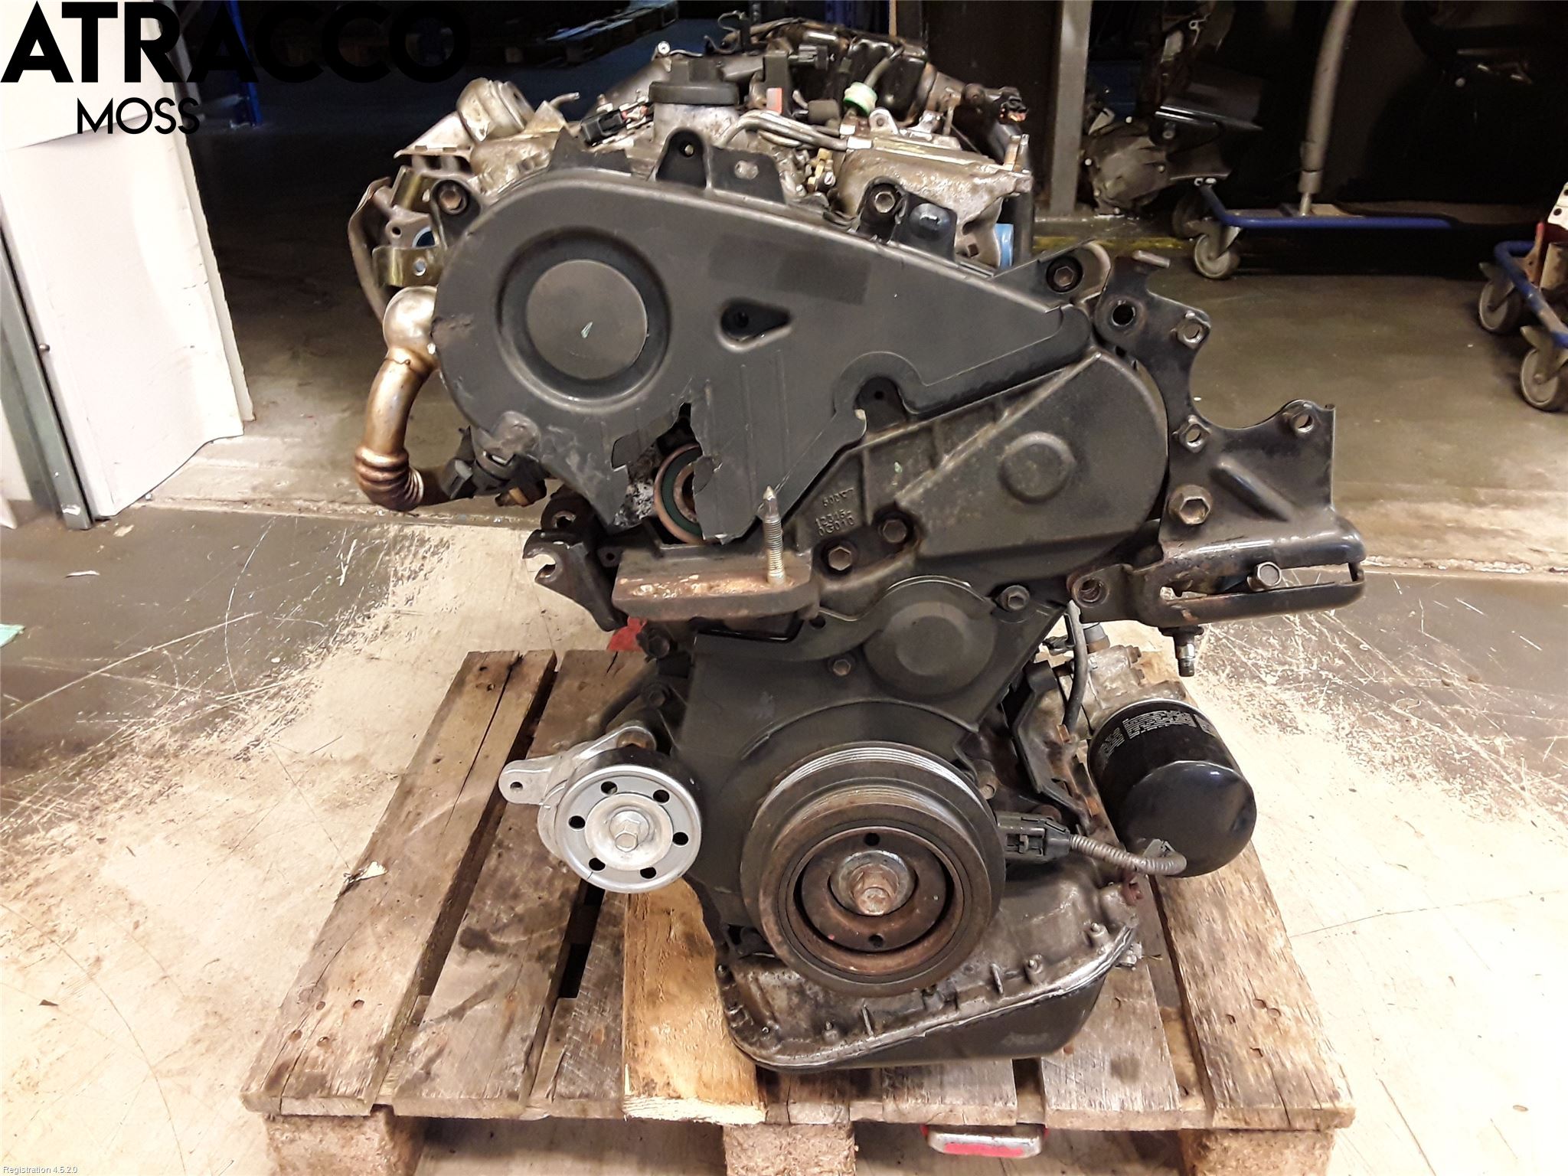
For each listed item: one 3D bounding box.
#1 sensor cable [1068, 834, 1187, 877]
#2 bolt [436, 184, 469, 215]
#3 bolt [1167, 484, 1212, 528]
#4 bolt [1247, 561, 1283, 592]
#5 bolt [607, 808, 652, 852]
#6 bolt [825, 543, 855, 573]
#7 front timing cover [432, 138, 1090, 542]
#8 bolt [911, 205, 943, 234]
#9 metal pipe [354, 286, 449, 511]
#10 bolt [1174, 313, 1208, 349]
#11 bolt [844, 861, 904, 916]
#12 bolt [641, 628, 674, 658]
[{"bbox_3d":[0.224,0.174,0.830,0.070,0.022,0.030,0,29,4],"label":"sensor cable"},{"bbox_3d":[-0.170,-0.199,0.649,0.014,0.014,0.012,0,29,4],"label":"bolt"},{"bbox_3d":[0.227,-0.046,0.709,0.022,0.022,0.016,0,29,4],"label":"bolt"},{"bbox_3d":[0.280,-0.006,0.739,0.016,0.016,0.014,0,29,4],"label":"bolt"},{"bbox_3d":[-0.098,0.153,0.802,0.026,0.026,0.016,0,29,4],"label":"bolt"},{"bbox_3d":[0.034,-0.018,0.759,0.017,0.017,0.012,0,29,4],"label":"bolt"},{"bbox_3d":[-0.013,-0.125,0.657,0.339,0.203,0.060,0,29,4],"label":"front timing cover"},{"bbox_3d":[0.074,-0.189,0.651,0.015,0.015,0.012,0,29,4],"label":"bolt"},{"bbox_3d":[-0.245,-0.126,0.831,0.072,0.150,0.085,0,29,4],"label":"metal pipe"},{"bbox_3d":[0.216,-0.136,0.672,0.015,0.015,0.012,0,29,4],"label":"bolt"},{"bbox_3d":[0.054,0.182,0.767,0.031,0.031,0.020,0,29,4],"label":"bolt"},{"bbox_3d":[-0.079,0.035,0.791,0.017,0.017,0.015,0,29,4],"label":"bolt"}]

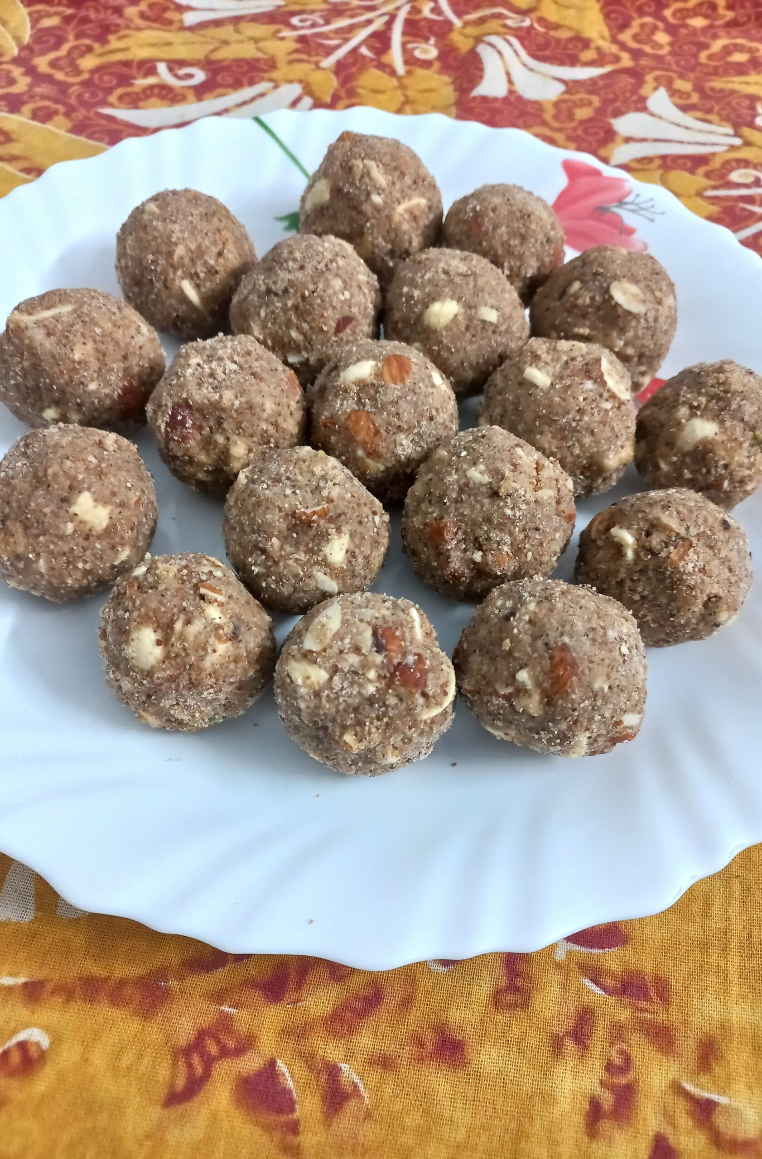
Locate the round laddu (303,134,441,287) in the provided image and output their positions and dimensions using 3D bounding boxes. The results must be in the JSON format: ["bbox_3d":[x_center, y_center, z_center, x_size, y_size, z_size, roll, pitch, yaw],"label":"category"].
[{"bbox_3d":[-0.003,-0.109,0.249,0.041,0.040,0.041,2,58,-3],"label":"round laddu"}]

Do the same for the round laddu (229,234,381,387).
[{"bbox_3d":[-0.020,-0.072,0.225,0.040,0.038,0.040,7,58,0],"label":"round laddu"}]

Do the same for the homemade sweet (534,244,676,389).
[{"bbox_3d":[0.061,-0.072,0.232,0.039,0.038,0.039,7,58,0],"label":"homemade sweet"}]

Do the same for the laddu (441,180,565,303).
[{"bbox_3d":[0.038,-0.104,0.260,0.038,0.036,0.037,0,59,-4],"label":"laddu"}]

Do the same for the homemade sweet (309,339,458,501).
[{"bbox_3d":[0.001,-0.039,0.206,0.037,0.038,0.037,7,58,0],"label":"homemade sweet"}]

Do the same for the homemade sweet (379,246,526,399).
[{"bbox_3d":[0.021,-0.073,0.238,0.041,0.040,0.041,0,59,-4],"label":"homemade sweet"}]

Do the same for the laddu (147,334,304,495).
[{"bbox_3d":[-0.040,-0.042,0.216,0.040,0.040,0.040,0,59,-4],"label":"laddu"}]

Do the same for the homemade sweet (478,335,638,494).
[{"bbox_3d":[0.046,-0.043,0.222,0.040,0.041,0.040,0,59,-4],"label":"homemade sweet"}]

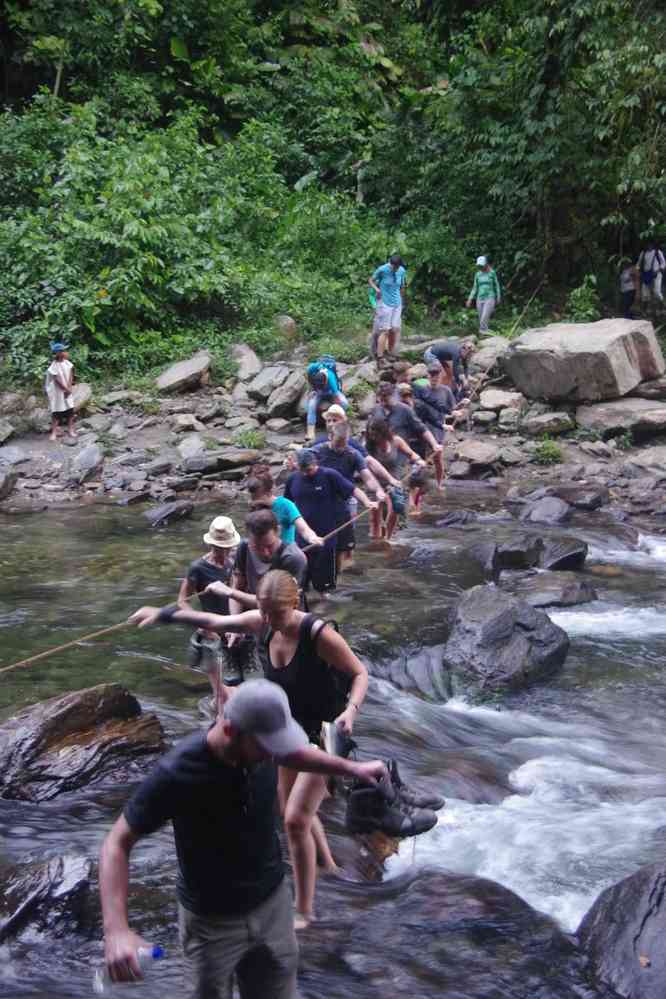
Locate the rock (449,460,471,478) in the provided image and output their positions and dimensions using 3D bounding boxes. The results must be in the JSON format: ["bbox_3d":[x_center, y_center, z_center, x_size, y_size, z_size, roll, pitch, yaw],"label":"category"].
[{"bbox_3d":[1.749,-0.415,18.800,0.330,0.250,0.300,0,10,0],"label":"rock"}]

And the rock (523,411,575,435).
[{"bbox_3d":[3.059,-1.093,19.300,0.730,0.270,0.500,0,10,0],"label":"rock"}]

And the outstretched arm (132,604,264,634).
[{"bbox_3d":[-0.617,0.538,6.100,0.600,0.120,0.120,-4,11,-21],"label":"outstretched arm"}]

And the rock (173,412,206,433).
[{"bbox_3d":[-2.016,-1.082,19.100,0.480,0.280,0.420,0,8,0],"label":"rock"}]

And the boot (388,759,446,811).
[{"bbox_3d":[0.241,0.946,4.450,0.270,0.165,0.110,6,10,-3],"label":"boot"}]

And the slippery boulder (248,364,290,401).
[{"bbox_3d":[-0.968,-1.730,20.100,0.620,0.450,0.550,0,10,0],"label":"slippery boulder"}]

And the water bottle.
[{"bbox_3d":[-0.594,1.365,3.950,0.220,0.067,0.067,-28,0,-6],"label":"water bottle"}]

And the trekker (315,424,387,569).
[{"bbox_3d":[0.169,0.041,13.900,0.700,1.700,0.500,-2,11,-11],"label":"trekker"}]

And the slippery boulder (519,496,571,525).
[{"bbox_3d":[2.595,0.122,16.600,0.590,0.280,0.480,0,11,0],"label":"slippery boulder"}]

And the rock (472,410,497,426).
[{"bbox_3d":[2.273,-1.215,20.400,0.370,0.230,0.300,0,10,0],"label":"rock"}]

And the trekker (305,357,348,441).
[{"bbox_3d":[-0.088,-1.374,18.500,0.600,1.150,0.750,3,8,18],"label":"trekker"}]

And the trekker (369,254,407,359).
[{"bbox_3d":[0.833,-2.858,20.400,0.550,1.640,0.420,-1,8,-9],"label":"trekker"}]

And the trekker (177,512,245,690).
[{"bbox_3d":[-0.815,0.778,9.200,0.520,1.480,0.500,0,8,-3],"label":"trekker"}]

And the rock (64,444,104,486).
[{"bbox_3d":[-3.326,-0.455,18.200,0.500,0.480,0.420,0,11,0],"label":"rock"}]

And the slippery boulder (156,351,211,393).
[{"bbox_3d":[-2.386,-2.043,21.700,0.850,0.620,0.600,0,10,0],"label":"slippery boulder"}]

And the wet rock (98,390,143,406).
[{"bbox_3d":[-3.236,-1.545,20.800,0.690,0.180,0.420,0,11,0],"label":"wet rock"}]

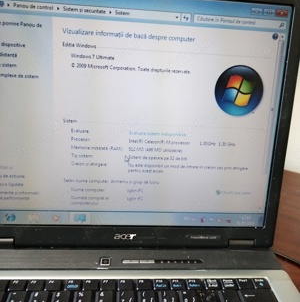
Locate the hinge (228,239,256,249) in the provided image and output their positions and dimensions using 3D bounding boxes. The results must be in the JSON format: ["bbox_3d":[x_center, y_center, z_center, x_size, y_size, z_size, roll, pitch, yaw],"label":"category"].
[{"bbox_3d":[0.103,0.105,0.337,0.028,0.010,0.009,1,24,-5],"label":"hinge"}]

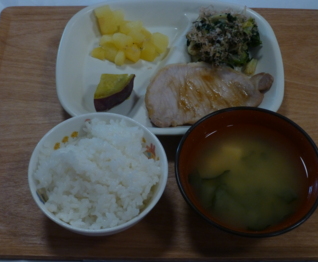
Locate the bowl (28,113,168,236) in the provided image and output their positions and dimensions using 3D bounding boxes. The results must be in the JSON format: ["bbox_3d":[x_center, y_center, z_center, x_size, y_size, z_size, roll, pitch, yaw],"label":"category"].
[{"bbox_3d":[-0.049,0.046,0.504,0.113,0.054,0.113,0,56,-1],"label":"bowl"}]

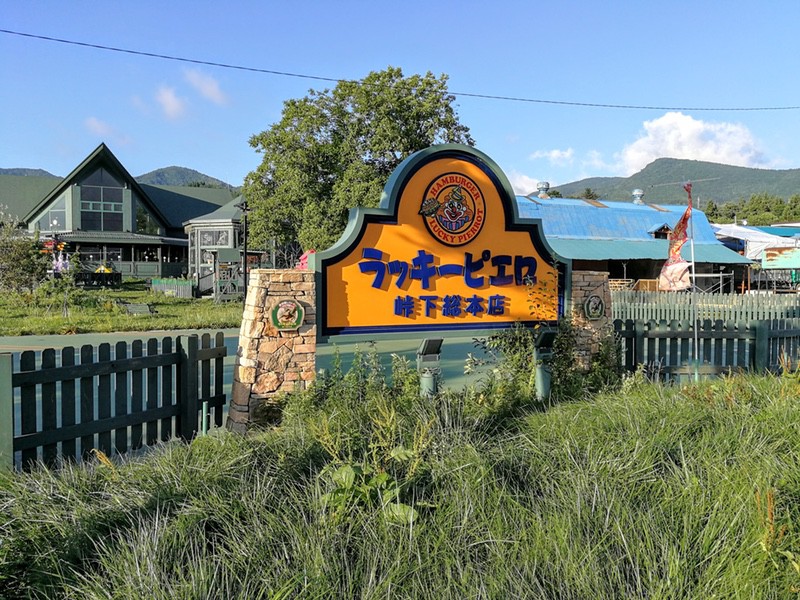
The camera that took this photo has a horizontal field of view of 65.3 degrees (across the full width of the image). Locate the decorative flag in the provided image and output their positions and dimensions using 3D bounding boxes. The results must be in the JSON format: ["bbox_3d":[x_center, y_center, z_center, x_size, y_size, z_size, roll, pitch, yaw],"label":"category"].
[{"bbox_3d":[4.030,-0.924,9.121,0.460,1.560,0.220,0,2,12],"label":"decorative flag"}]

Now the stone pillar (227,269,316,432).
[{"bbox_3d":[-1.430,0.517,6.966,0.770,1.760,0.750,-1,3,-27],"label":"stone pillar"}]

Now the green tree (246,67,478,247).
[{"bbox_3d":[-1.750,-5.235,28.817,10.900,10.900,10.000,0,2,0],"label":"green tree"}]

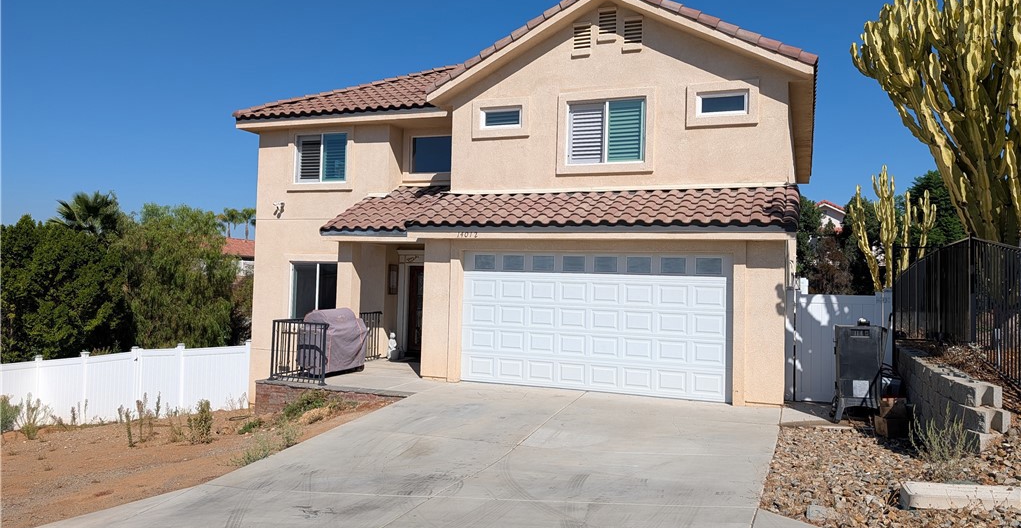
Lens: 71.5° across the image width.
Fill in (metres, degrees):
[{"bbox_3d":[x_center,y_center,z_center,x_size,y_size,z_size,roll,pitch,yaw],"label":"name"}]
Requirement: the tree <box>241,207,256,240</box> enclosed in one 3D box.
[{"bbox_3d":[-35.000,-2.900,95.000,2.800,9.400,2.800,1,-1,23],"label":"tree"}]

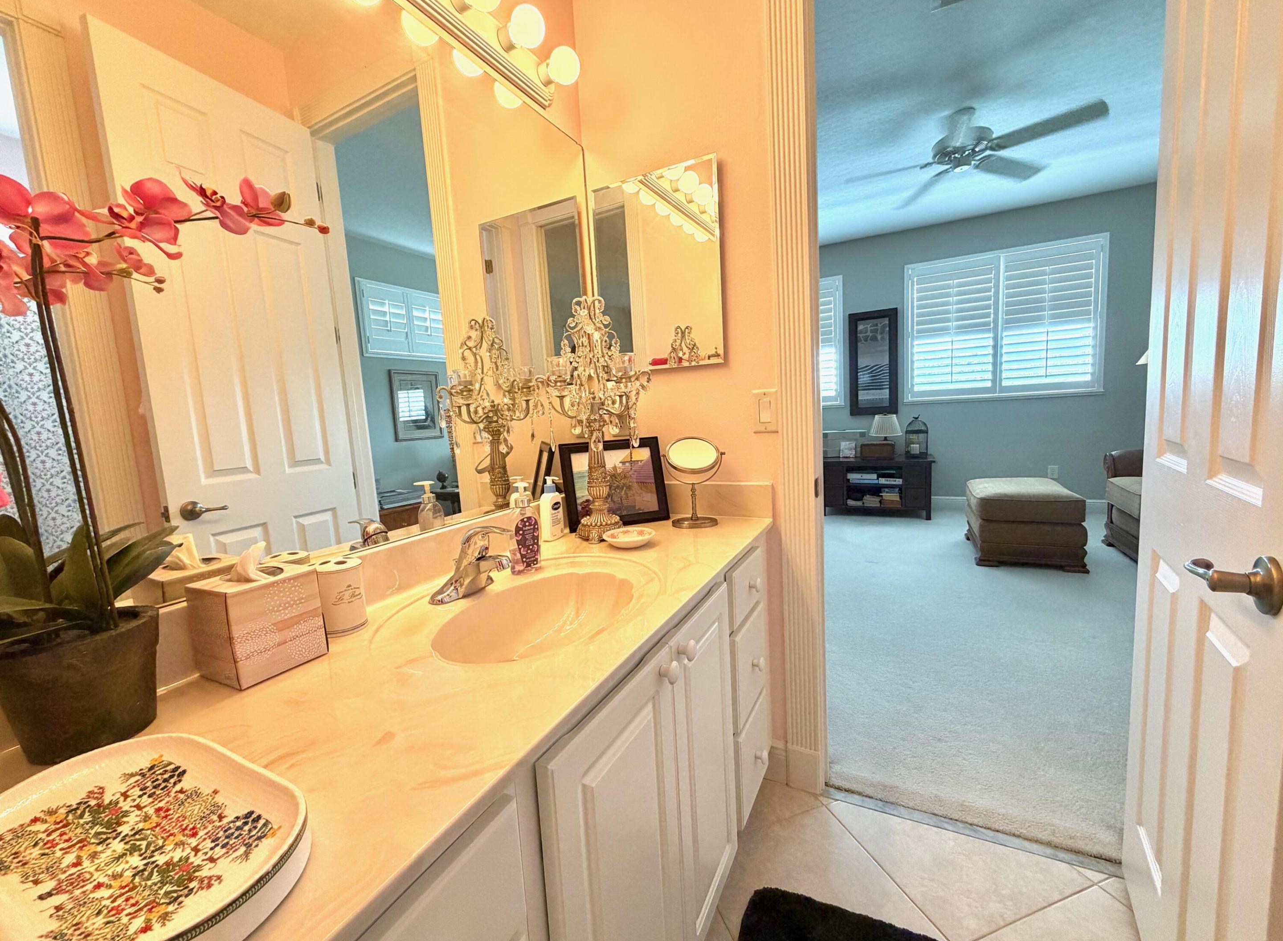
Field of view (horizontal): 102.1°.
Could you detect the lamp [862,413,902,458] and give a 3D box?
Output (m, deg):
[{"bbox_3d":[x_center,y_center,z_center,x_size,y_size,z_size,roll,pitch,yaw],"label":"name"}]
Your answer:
[{"bbox_3d":[2.295,-0.323,4.919,0.360,0.415,0.310,0,7,27],"label":"lamp"}]

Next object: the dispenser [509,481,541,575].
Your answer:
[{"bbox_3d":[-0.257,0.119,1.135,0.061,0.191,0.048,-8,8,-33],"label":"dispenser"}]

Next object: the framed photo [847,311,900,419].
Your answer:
[{"bbox_3d":[2.325,-1.078,5.192,0.440,1.030,0.030,0,7,27],"label":"framed photo"}]

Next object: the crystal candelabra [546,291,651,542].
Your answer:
[{"bbox_3d":[-0.118,-0.129,1.343,0.262,0.620,0.262,-4,7,-5],"label":"crystal candelabra"}]

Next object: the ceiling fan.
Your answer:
[{"bbox_3d":[1.905,-1.931,3.092,1.290,0.290,1.270,0,7,27],"label":"ceiling fan"}]

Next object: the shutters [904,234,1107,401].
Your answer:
[{"bbox_3d":[3.216,-1.309,4.678,1.505,1.290,0.070,0,7,27],"label":"shutters"}]

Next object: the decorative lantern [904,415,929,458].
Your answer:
[{"bbox_3d":[2.534,-0.309,4.774,0.210,0.400,0.200,0,7,27],"label":"decorative lantern"}]

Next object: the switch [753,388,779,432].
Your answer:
[{"bbox_3d":[0.348,-0.166,1.460,0.071,0.118,0.010,0,7,27],"label":"switch"}]

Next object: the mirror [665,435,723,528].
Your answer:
[{"bbox_3d":[0.146,0.030,1.457,0.172,0.247,0.120,-3,7,8],"label":"mirror"}]

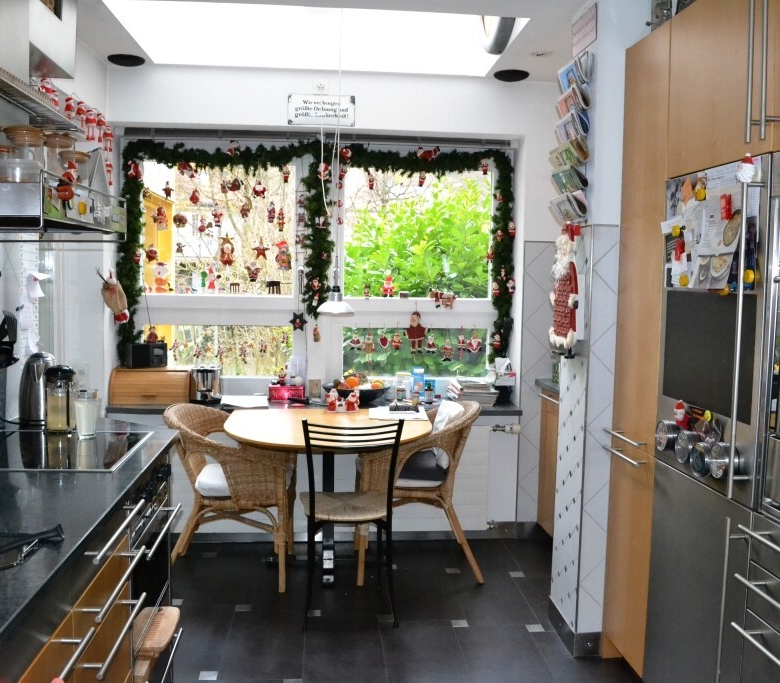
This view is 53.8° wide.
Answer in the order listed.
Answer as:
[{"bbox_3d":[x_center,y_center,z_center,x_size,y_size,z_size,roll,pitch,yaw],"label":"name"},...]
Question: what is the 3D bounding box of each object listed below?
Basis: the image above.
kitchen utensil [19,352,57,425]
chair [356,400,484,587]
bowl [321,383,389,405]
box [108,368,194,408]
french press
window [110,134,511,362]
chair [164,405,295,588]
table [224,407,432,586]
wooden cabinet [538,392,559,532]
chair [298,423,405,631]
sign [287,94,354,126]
[{"bbox_3d":[-1.363,0.177,2.974,0.148,0.285,0.180,-1,5,-25],"label":"kitchen utensil"},{"bbox_3d":[0.148,0.738,3.914,0.620,0.835,0.580,1,5,-4],"label":"chair"},{"bbox_3d":[-0.194,0.306,4.373,0.380,0.115,0.380,1,5,-5],"label":"bowl"},{"bbox_3d":[-1.327,0.246,4.312,0.443,0.197,0.250,1,5,-5],"label":"box"},{"bbox_3d":[-1.216,0.208,2.841,0.120,0.247,0.120,-1,5,-23],"label":"french press"},{"bbox_3d":[-0.400,-0.505,4.385,2.220,1.240,0.140,1,5,-5],"label":"window"},{"bbox_3d":[-0.788,0.731,3.778,0.620,0.835,0.580,1,5,-4],"label":"chair"},{"bbox_3d":[-0.306,0.786,3.831,1.010,0.746,0.980,1,5,-5],"label":"table"},{"bbox_3d":[1.135,0.687,4.000,0.520,0.784,0.800,1,5,-5],"label":"wooden cabinet"},{"bbox_3d":[-0.172,0.749,3.442,0.430,0.890,0.500,1,5,-5],"label":"chair"},{"bbox_3d":[-0.362,-1.229,4.086,0.355,0.169,0.012,1,5,-5],"label":"sign"}]

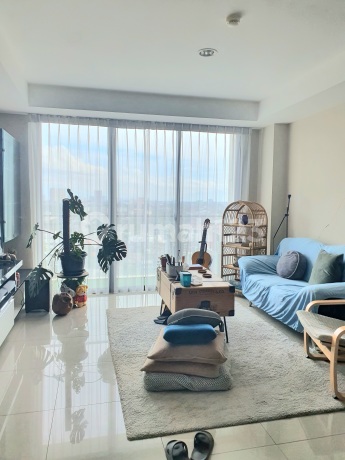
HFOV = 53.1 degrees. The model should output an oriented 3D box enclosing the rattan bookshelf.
[{"bbox_3d":[1.044,0.259,5.011,0.340,1.340,0.560,-4,6,-43],"label":"rattan bookshelf"}]

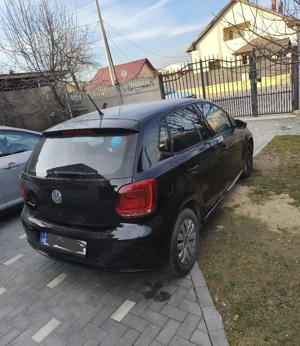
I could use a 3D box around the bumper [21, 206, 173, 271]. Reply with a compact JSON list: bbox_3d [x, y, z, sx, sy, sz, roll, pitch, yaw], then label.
[{"bbox_3d":[-0.615,0.529,2.288,1.630,0.470,0.410,2,20,32],"label":"bumper"}]

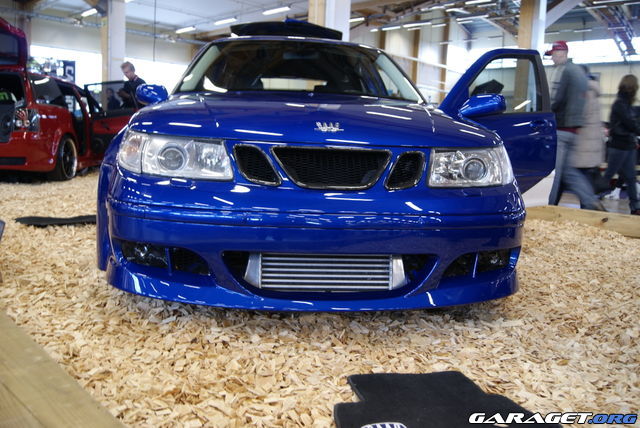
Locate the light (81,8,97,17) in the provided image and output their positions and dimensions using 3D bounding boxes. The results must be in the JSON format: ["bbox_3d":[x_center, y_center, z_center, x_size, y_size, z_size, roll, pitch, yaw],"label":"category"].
[{"bbox_3d":[-7.701,-6.711,17.795,0.180,0.110,1.420,-7,13,-43],"label":"light"}]

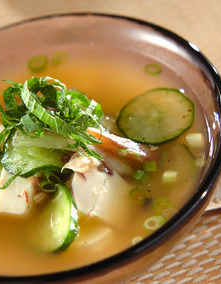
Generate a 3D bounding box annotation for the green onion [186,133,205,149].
[{"bbox_3d":[0.029,-0.001,0.622,0.005,0.005,0.005,-6,46,10],"label":"green onion"}]

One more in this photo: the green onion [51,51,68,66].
[{"bbox_3d":[-0.019,-0.030,0.664,0.006,0.003,0.006,-24,35,8],"label":"green onion"}]

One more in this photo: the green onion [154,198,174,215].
[{"bbox_3d":[0.018,0.021,0.611,0.007,0.004,0.007,-1,46,14],"label":"green onion"}]

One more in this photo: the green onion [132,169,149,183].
[{"bbox_3d":[0.010,0.011,0.615,0.005,0.004,0.005,-30,57,14],"label":"green onion"}]

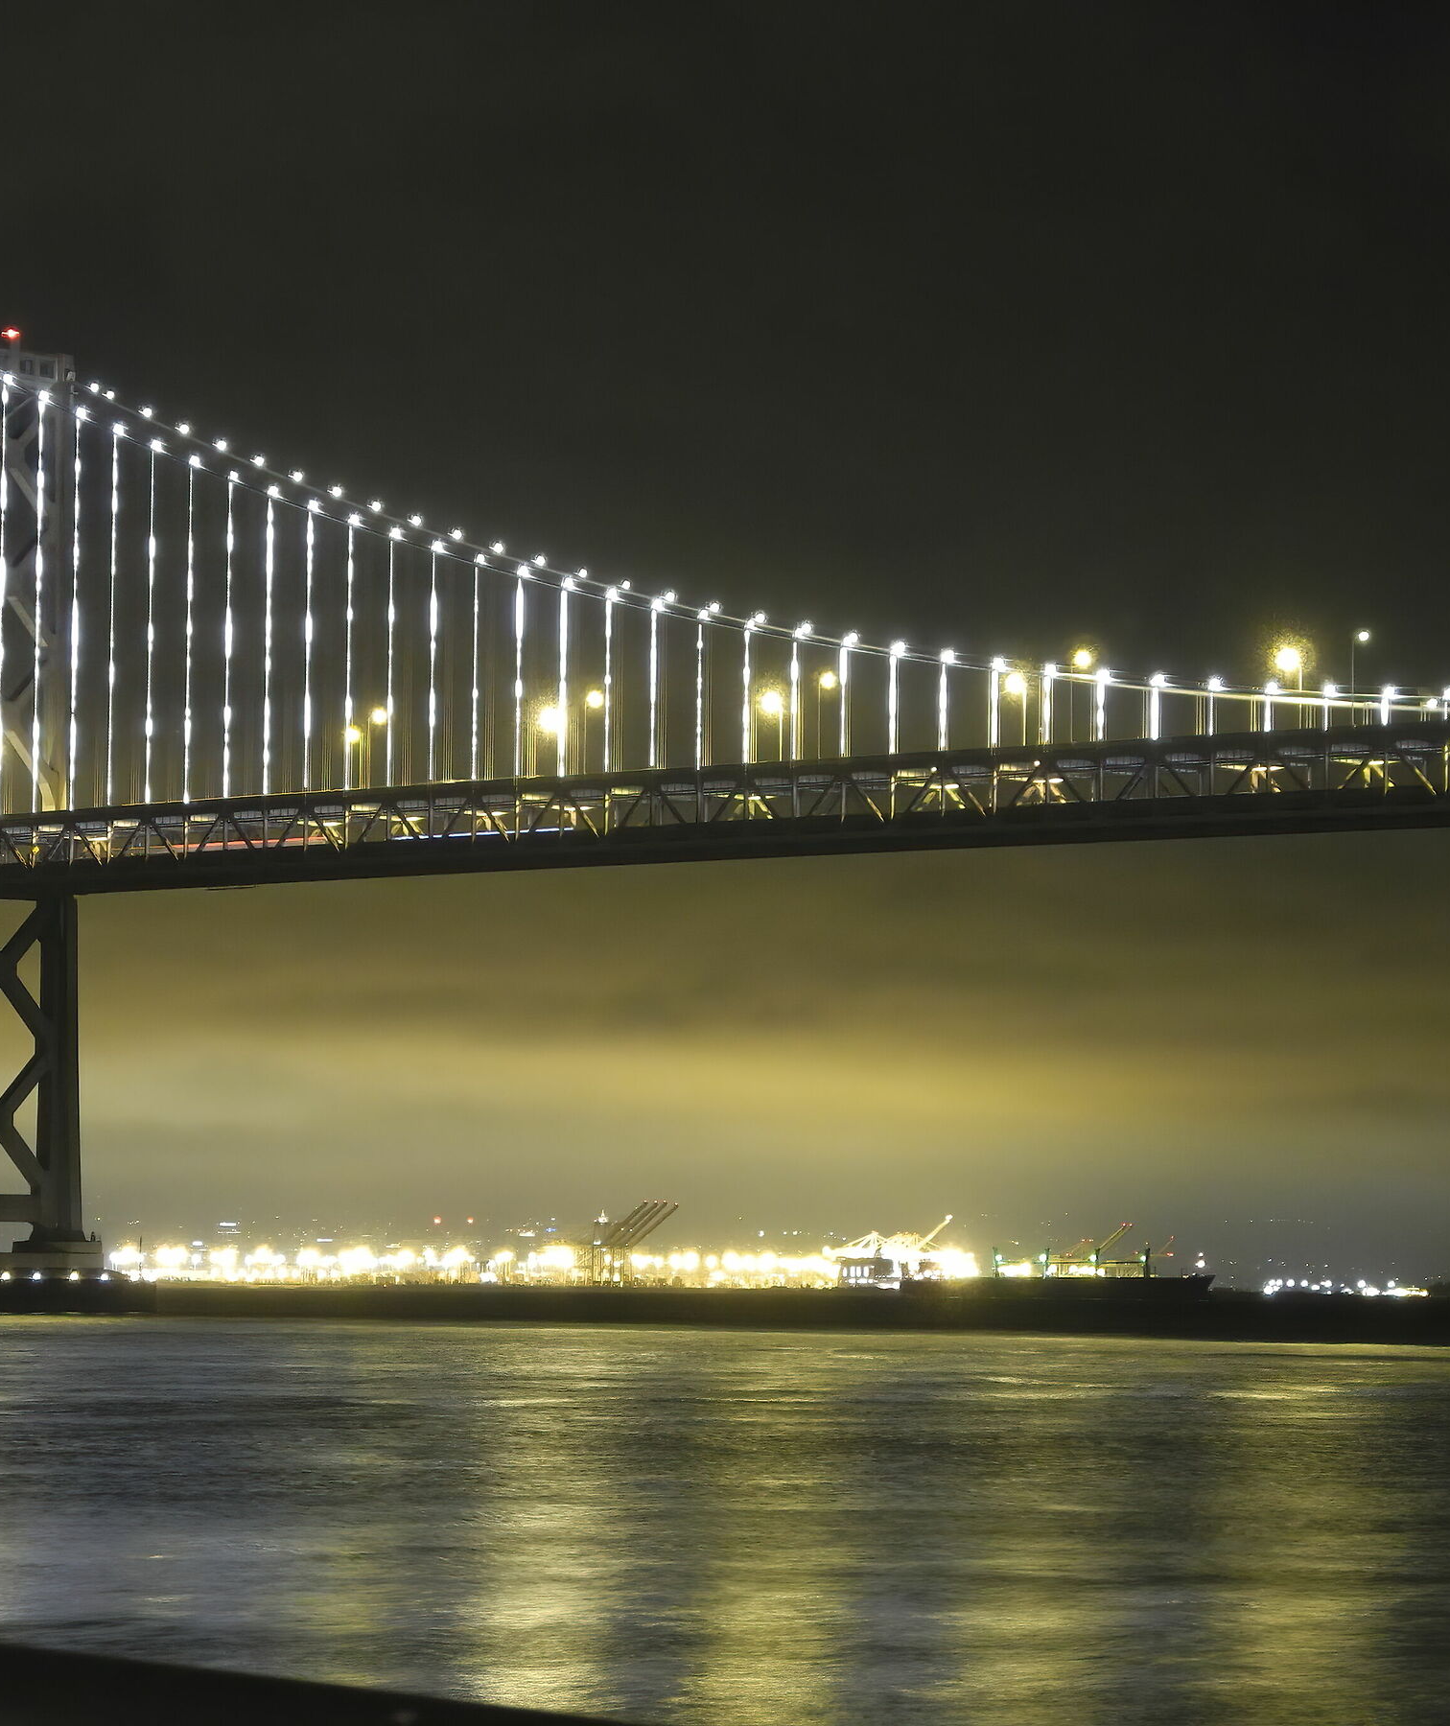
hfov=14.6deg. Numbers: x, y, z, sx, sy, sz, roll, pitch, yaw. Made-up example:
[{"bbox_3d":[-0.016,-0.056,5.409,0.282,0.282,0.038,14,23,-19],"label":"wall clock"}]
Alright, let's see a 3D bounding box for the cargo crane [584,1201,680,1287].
[{"bbox_3d":[-100.200,403.200,6000.000,94.000,89.000,32.000,-1,-4,15],"label":"cargo crane"}]

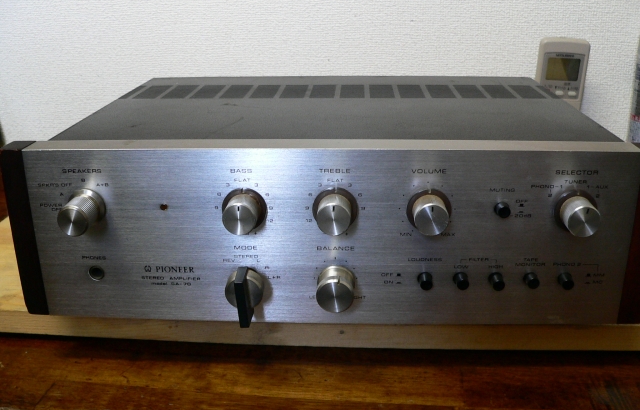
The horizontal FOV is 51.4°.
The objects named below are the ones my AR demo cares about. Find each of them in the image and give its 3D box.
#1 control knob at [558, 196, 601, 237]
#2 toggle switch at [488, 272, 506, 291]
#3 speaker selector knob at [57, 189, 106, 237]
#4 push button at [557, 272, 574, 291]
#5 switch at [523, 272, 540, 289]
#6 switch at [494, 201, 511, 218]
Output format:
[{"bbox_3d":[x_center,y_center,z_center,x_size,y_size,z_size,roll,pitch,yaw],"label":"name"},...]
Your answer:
[{"bbox_3d":[0.168,0.008,0.426,0.030,0.030,0.018,0,20,3],"label":"control knob"},{"bbox_3d":[0.119,0.052,0.446,0.009,0.009,0.011,0,20,3],"label":"toggle switch"},{"bbox_3d":[-0.159,0.006,0.441,0.026,0.026,0.026,0,20,3],"label":"speaker selector knob"},{"bbox_3d":[0.166,0.052,0.448,0.010,0.010,0.009,0,20,3],"label":"push button"},{"bbox_3d":[0.142,0.051,0.446,0.009,0.009,0.009,0,20,3],"label":"switch"},{"bbox_3d":[0.119,0.004,0.430,0.009,0.009,0.008,0,20,3],"label":"switch"}]

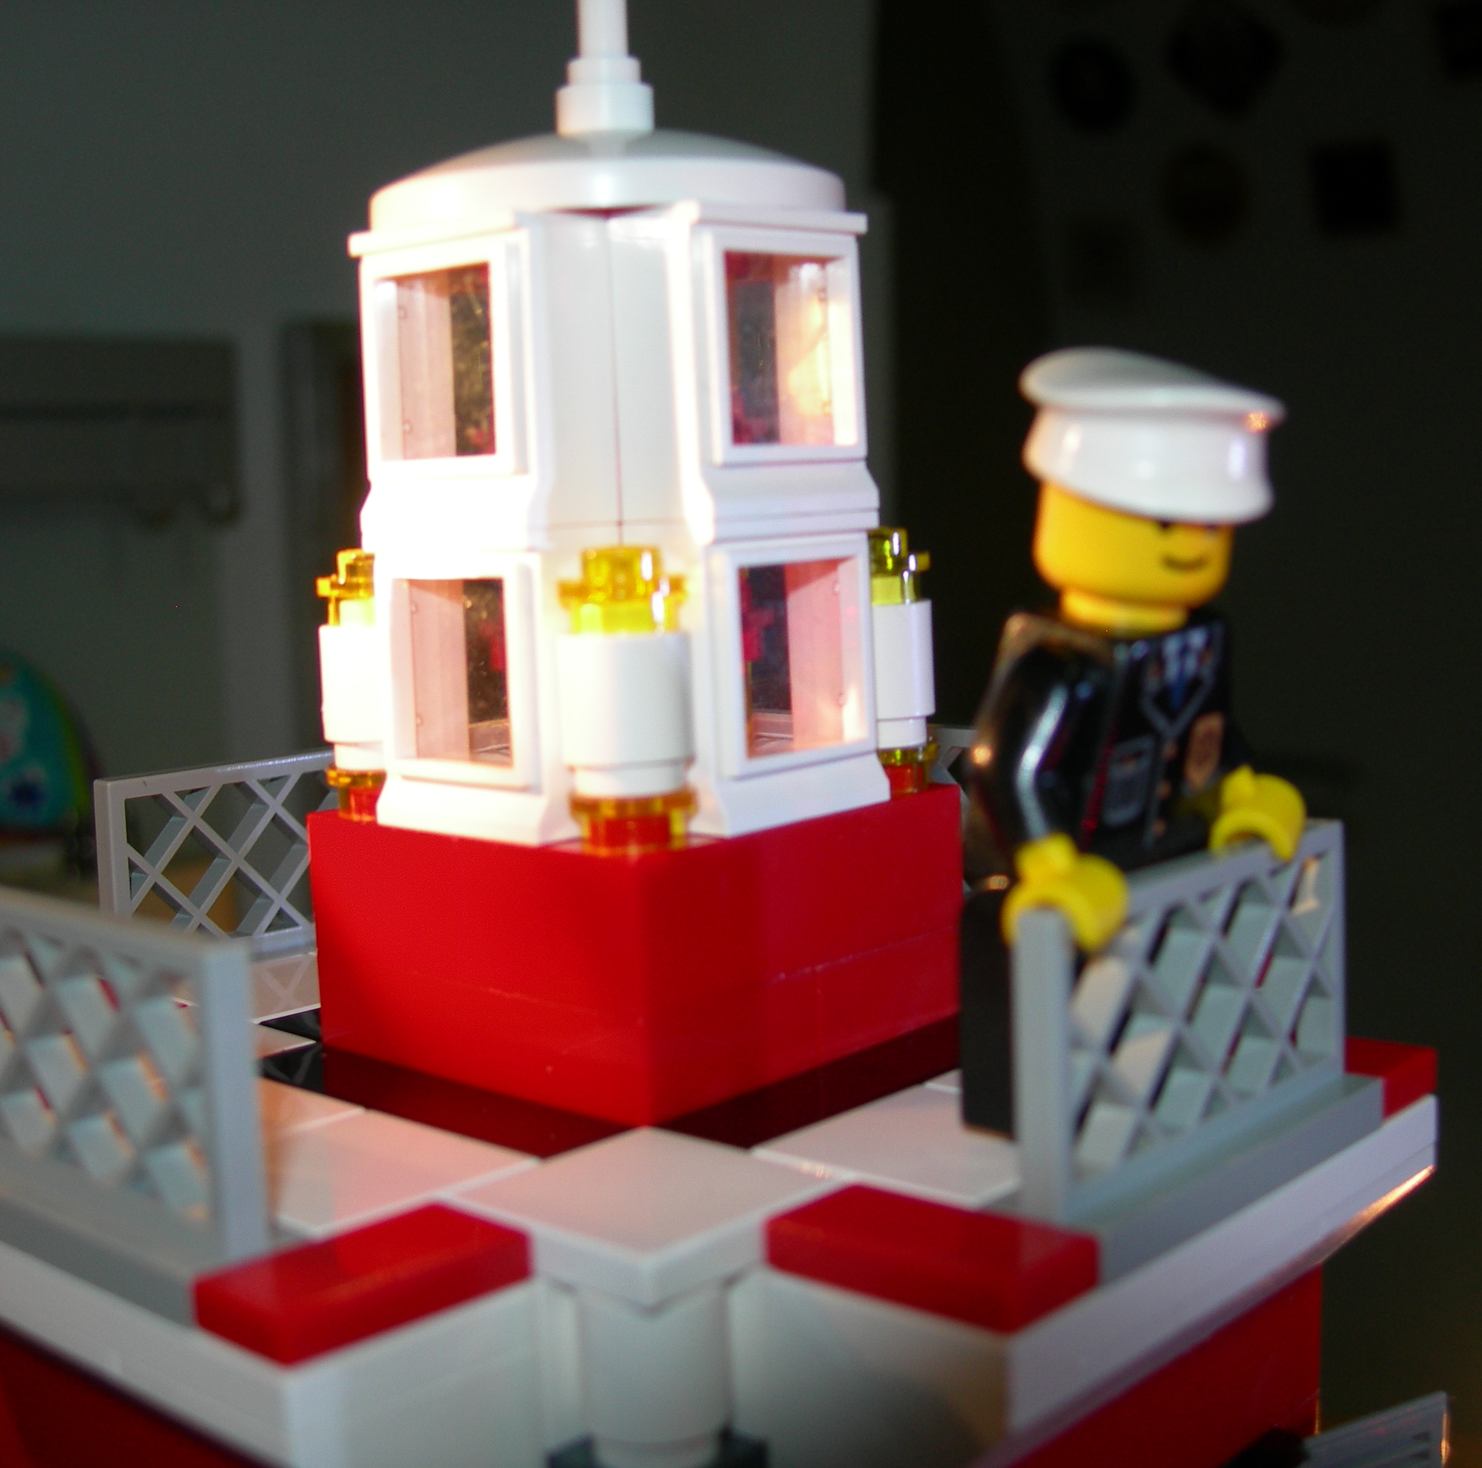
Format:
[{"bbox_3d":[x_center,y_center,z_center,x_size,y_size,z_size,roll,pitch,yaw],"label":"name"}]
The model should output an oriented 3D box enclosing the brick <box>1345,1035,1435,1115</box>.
[{"bbox_3d":[0.036,0.022,0.139,0.016,0.003,0.008,4,9,42],"label":"brick"}]

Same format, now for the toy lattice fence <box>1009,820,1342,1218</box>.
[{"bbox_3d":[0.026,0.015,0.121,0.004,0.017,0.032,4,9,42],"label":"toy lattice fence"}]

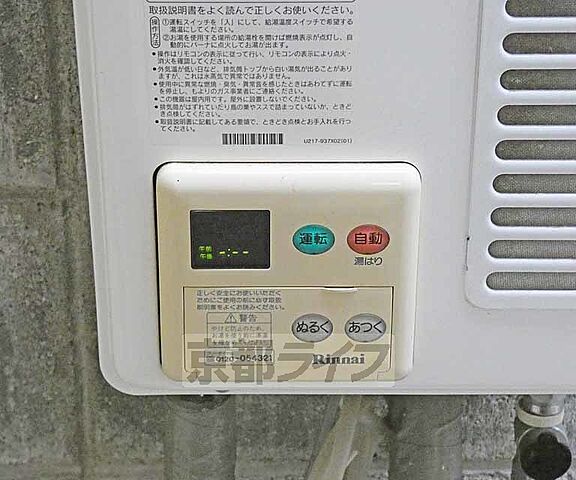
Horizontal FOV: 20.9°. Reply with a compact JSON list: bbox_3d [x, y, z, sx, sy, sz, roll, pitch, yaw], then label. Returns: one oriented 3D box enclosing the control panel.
[{"bbox_3d":[0.001,0.017,0.758,0.126,0.116,0.021,0,29,0],"label":"control panel"}]

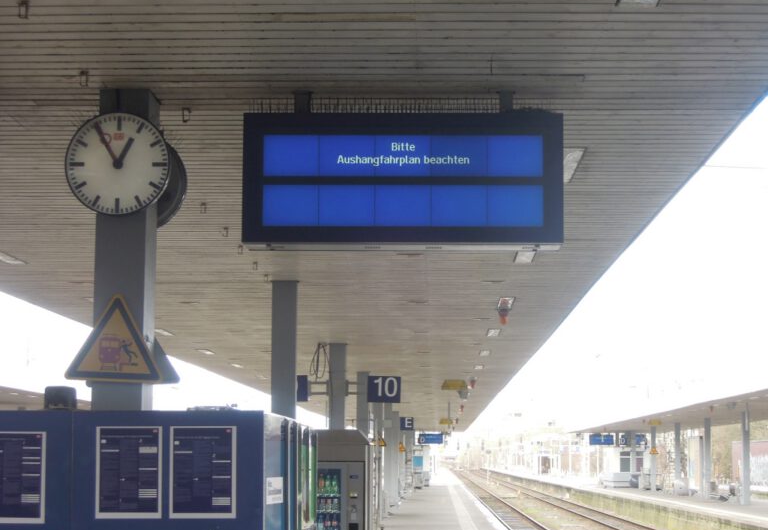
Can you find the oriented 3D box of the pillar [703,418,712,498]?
[{"bbox_3d":[16.816,10.041,88.743,0.300,4.140,0.300,0,-7,2],"label":"pillar"}]

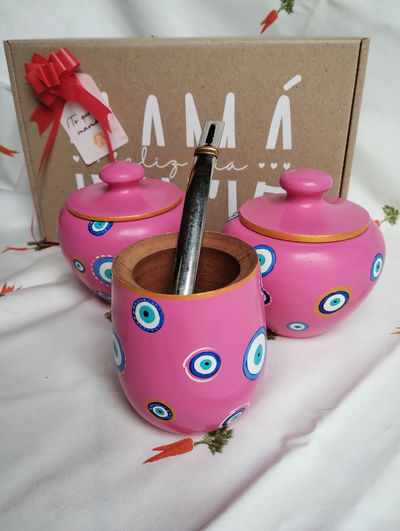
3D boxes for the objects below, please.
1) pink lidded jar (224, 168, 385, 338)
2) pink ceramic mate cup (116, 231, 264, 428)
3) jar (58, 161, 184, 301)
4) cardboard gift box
[{"bbox_3d":[0.073,-0.011,0.310,0.112,0.111,0.112,0,27,0],"label":"pink lidded jar"},{"bbox_3d":[-0.006,0.039,0.232,0.080,0.093,0.080,0,27,0],"label":"pink ceramic mate cup"},{"bbox_3d":[-0.056,-0.027,0.345,0.110,0.109,0.110,0,27,0],"label":"jar"},{"bbox_3d":[-0.010,-0.124,0.443,0.305,0.191,0.107,4,27,8],"label":"cardboard gift box"}]

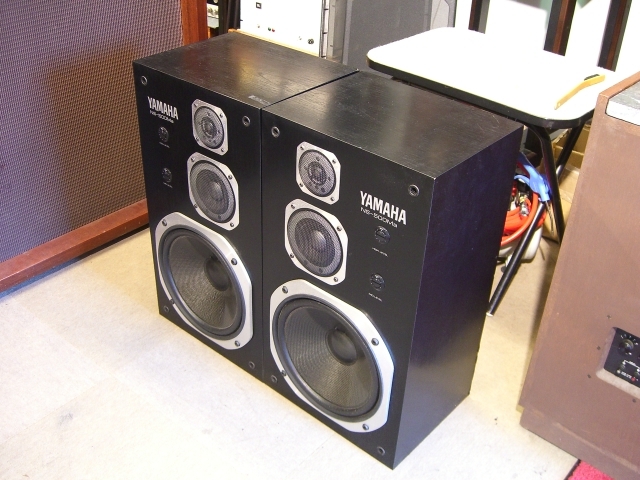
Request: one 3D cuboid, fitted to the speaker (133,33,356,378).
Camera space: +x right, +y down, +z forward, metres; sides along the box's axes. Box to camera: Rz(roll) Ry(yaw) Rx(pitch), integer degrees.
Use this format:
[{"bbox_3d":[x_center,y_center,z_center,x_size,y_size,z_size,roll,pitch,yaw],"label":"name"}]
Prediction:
[{"bbox_3d":[-0.152,-0.070,1.472,0.332,0.605,0.259,26,40,31],"label":"speaker"}]

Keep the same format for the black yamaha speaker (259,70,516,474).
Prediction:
[{"bbox_3d":[0.107,0.057,1.319,0.339,0.616,0.268,27,40,32],"label":"black yamaha speaker"}]

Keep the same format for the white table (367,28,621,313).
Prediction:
[{"bbox_3d":[0.401,-0.193,1.790,0.552,0.503,0.425,29,41,34],"label":"white table"}]

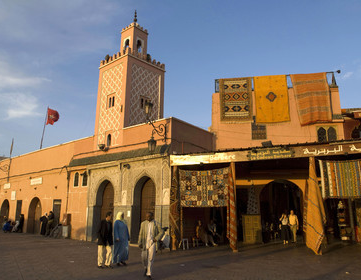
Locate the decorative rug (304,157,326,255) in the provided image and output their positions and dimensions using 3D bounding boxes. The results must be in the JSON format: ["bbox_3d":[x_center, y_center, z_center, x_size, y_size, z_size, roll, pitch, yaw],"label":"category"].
[{"bbox_3d":[5.620,2.695,12.414,0.780,4.000,0.450,-4,-14,17],"label":"decorative rug"}]

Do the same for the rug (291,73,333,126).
[{"bbox_3d":[7.723,-2.431,17.168,2.050,3.200,0.150,-2,-14,8],"label":"rug"}]

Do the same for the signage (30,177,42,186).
[{"bbox_3d":[-12.630,3.673,25.559,2.050,0.600,0.080,-11,-18,38],"label":"signage"}]

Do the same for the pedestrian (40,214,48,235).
[{"bbox_3d":[-10.458,6.481,22.501,0.450,1.640,0.520,-8,-16,29],"label":"pedestrian"}]

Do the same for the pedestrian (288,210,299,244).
[{"bbox_3d":[6.370,4.895,16.512,0.550,1.750,0.400,-3,-14,14],"label":"pedestrian"}]

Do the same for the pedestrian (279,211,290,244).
[{"bbox_3d":[5.700,4.823,16.066,0.550,1.680,0.400,-3,-14,14],"label":"pedestrian"}]

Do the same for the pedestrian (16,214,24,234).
[{"bbox_3d":[-13.668,7.161,25.115,0.450,1.580,0.500,7,-15,-25],"label":"pedestrian"}]

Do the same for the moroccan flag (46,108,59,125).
[{"bbox_3d":[-11.775,-2.165,26.914,1.150,1.500,0.400,1,-14,-6],"label":"moroccan flag"}]

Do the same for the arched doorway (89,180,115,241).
[{"bbox_3d":[-4.275,4.127,17.015,2.100,3.480,0.450,-11,-17,37],"label":"arched doorway"}]

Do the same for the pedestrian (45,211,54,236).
[{"bbox_3d":[-9.330,5.968,20.882,0.500,1.730,0.550,3,-14,-14],"label":"pedestrian"}]

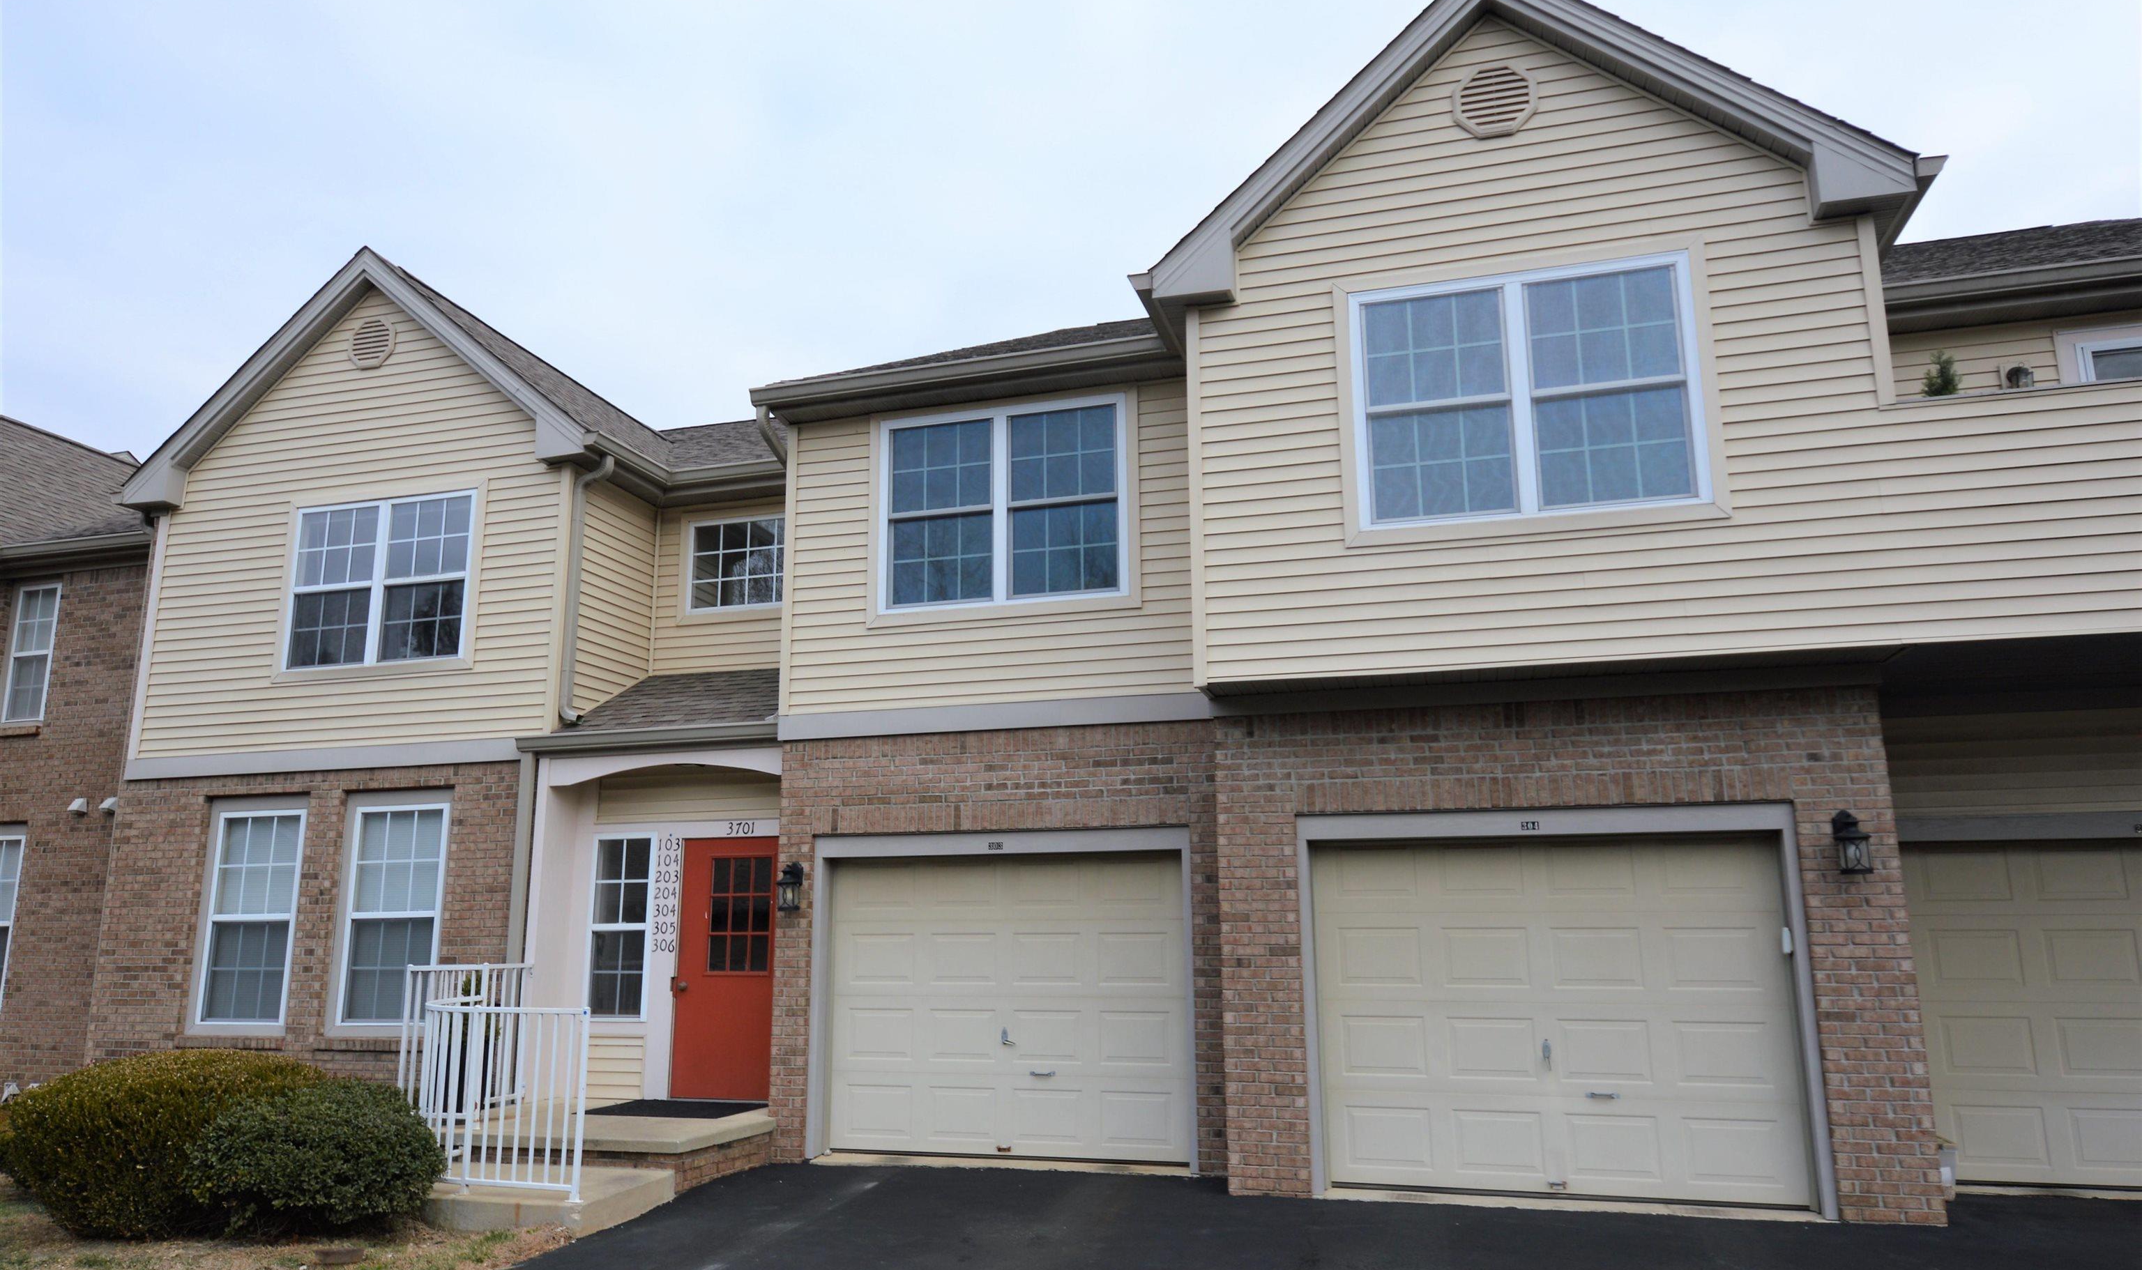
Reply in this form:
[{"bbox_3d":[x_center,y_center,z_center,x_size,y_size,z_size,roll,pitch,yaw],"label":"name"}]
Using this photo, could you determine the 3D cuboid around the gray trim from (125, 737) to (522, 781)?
[{"bbox_3d":[-6.476,1.082,11.230,4.350,0.182,0.040,-4,-11,16],"label":"gray trim"}]

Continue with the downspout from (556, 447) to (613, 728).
[{"bbox_3d":[-4.050,-0.393,10.968,0.340,2.325,0.100,-4,-11,16],"label":"downspout"}]

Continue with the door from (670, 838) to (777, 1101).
[{"bbox_3d":[-2.701,2.643,10.408,0.960,2.017,0.050,-4,-11,16],"label":"door"}]

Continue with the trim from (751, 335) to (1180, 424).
[{"bbox_3d":[-0.762,-1.871,9.731,3.370,0.160,0.460,-4,-11,16],"label":"trim"}]

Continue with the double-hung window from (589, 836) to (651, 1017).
[{"bbox_3d":[-3.574,2.309,10.390,0.564,1.424,0.090,-4,-12,17],"label":"double-hung window"}]

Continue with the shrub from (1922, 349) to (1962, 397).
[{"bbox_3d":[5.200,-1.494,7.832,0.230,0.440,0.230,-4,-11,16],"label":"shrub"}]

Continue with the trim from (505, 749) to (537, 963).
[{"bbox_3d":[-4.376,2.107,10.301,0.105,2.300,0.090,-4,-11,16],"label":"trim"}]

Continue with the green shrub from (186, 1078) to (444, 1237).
[{"bbox_3d":[-4.545,3.121,7.945,1.300,0.850,1.280,-4,-12,17],"label":"green shrub"}]

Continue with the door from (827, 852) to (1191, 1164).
[{"bbox_3d":[-0.449,2.613,9.315,2.700,2.090,0.060,-4,-11,16],"label":"door"}]

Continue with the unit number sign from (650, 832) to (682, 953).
[{"bbox_3d":[-3.198,2.050,10.315,0.232,0.942,0.020,-4,-12,17],"label":"unit number sign"}]

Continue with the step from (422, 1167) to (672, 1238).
[{"bbox_3d":[-3.258,3.448,8.018,1.270,0.190,0.940,-4,-12,17],"label":"step"}]

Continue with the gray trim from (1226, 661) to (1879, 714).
[{"bbox_3d":[2.758,0.347,7.980,3.863,0.130,0.040,-4,-12,17],"label":"gray trim"}]

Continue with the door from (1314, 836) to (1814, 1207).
[{"bbox_3d":[2.829,2.233,7.819,2.680,2.080,0.060,-4,-12,17],"label":"door"}]

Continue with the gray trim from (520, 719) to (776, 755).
[{"bbox_3d":[-3.361,0.845,10.375,2.390,0.165,0.140,-4,-12,17],"label":"gray trim"}]

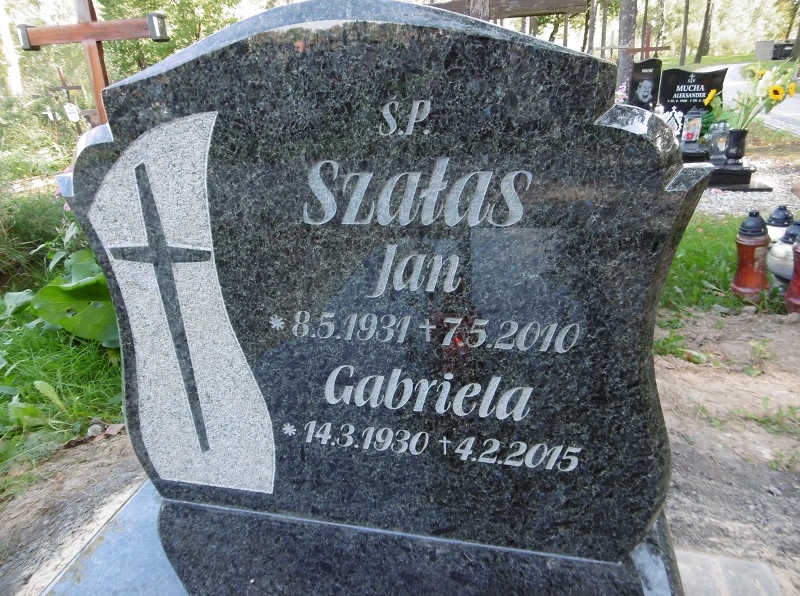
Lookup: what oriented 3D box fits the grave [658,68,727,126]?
[{"bbox_3d":[2.966,-1.981,5.688,0.600,0.660,0.090,2,21,13],"label":"grave"}]

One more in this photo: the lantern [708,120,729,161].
[{"bbox_3d":[2.789,-1.373,4.850,0.140,0.345,0.140,2,21,13],"label":"lantern"}]

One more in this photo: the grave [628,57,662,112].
[{"bbox_3d":[2.533,-2.056,5.767,0.260,0.770,0.090,2,21,13],"label":"grave"}]

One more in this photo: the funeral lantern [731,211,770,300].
[{"bbox_3d":[1.269,-0.150,2.000,0.120,0.325,0.120,-2,21,15],"label":"funeral lantern"}]

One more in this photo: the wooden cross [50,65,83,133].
[{"bbox_3d":[-5.336,-3.004,9.039,0.620,1.400,0.080,-2,21,15],"label":"wooden cross"}]

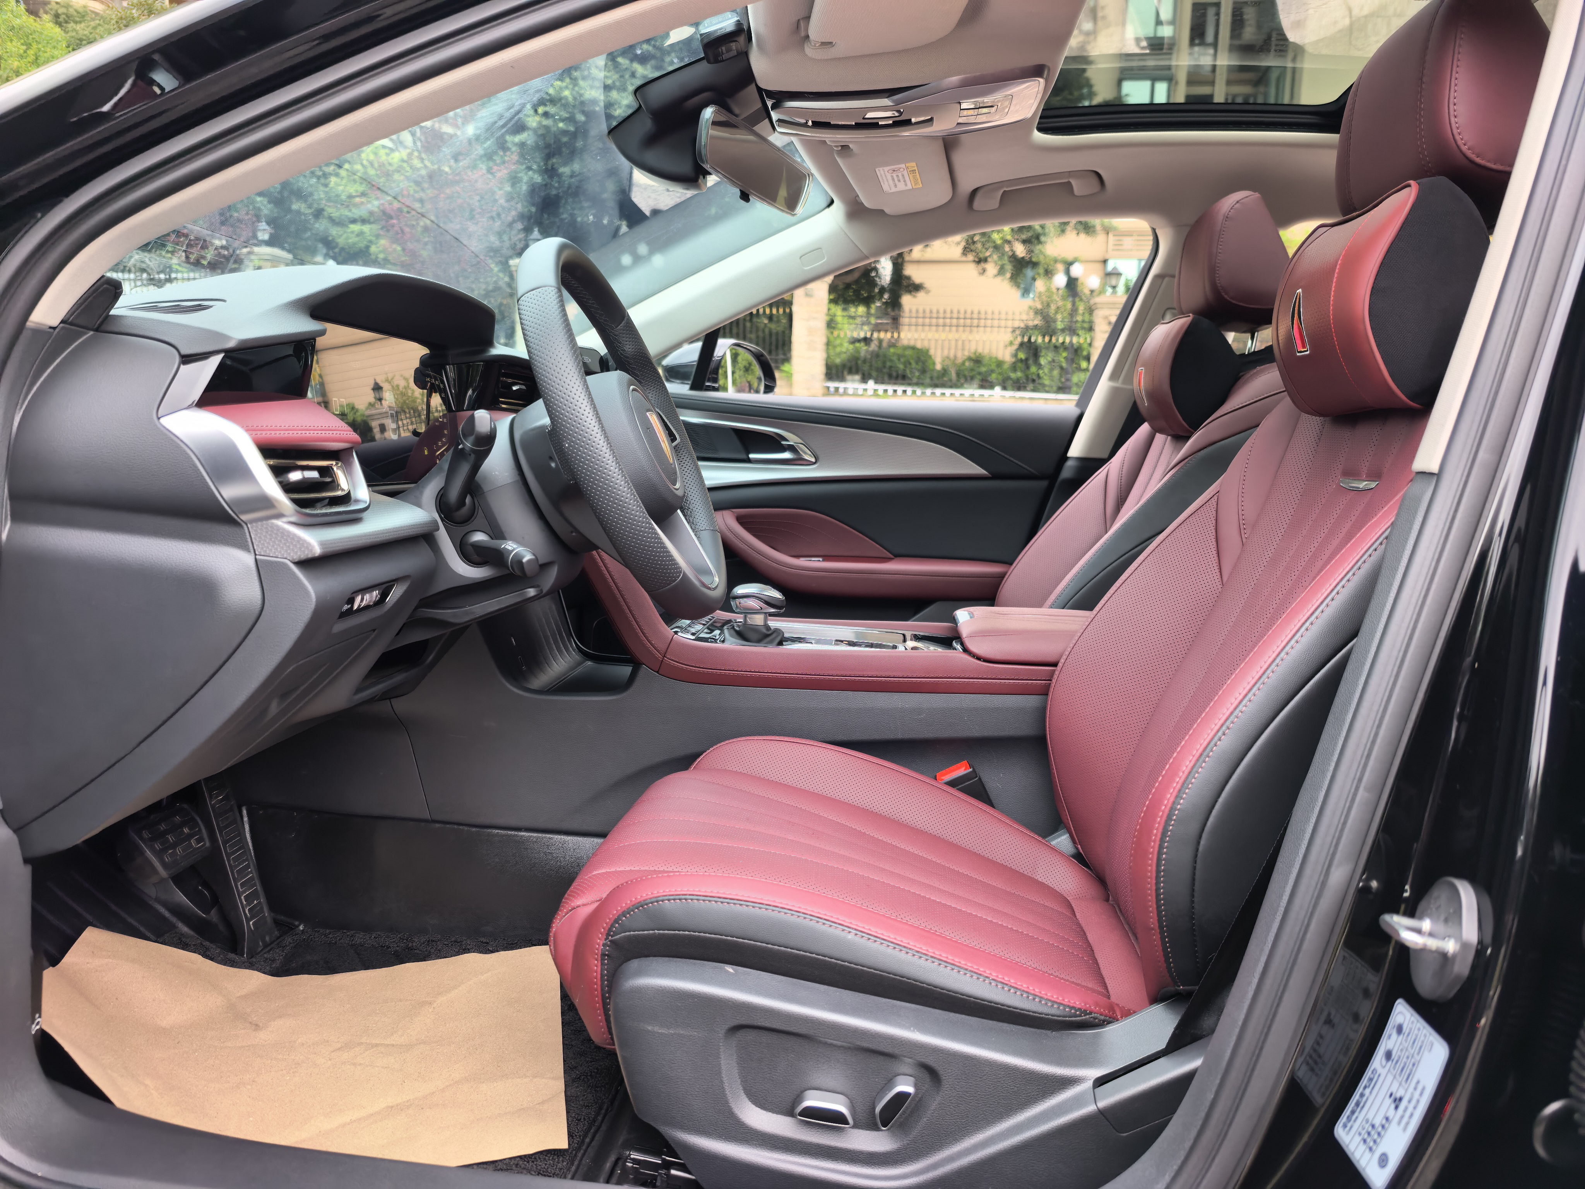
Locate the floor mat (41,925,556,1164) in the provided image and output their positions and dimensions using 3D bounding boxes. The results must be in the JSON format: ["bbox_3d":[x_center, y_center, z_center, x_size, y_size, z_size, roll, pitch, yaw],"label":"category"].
[{"bbox_3d":[-0.455,0.408,1.066,0.530,0.090,0.390,1,7,-3],"label":"floor mat"}]

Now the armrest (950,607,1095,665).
[{"bbox_3d":[0.328,0.058,1.323,0.280,0.060,0.210,3,7,8],"label":"armrest"}]

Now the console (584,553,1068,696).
[{"bbox_3d":[0.129,0.039,1.340,0.720,0.170,0.290,3,7,8],"label":"console"}]

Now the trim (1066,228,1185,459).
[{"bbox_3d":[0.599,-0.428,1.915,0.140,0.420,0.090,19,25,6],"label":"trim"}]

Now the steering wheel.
[{"bbox_3d":[-0.169,-0.140,1.008,0.100,0.362,0.362,-21,4,10],"label":"steering wheel"}]

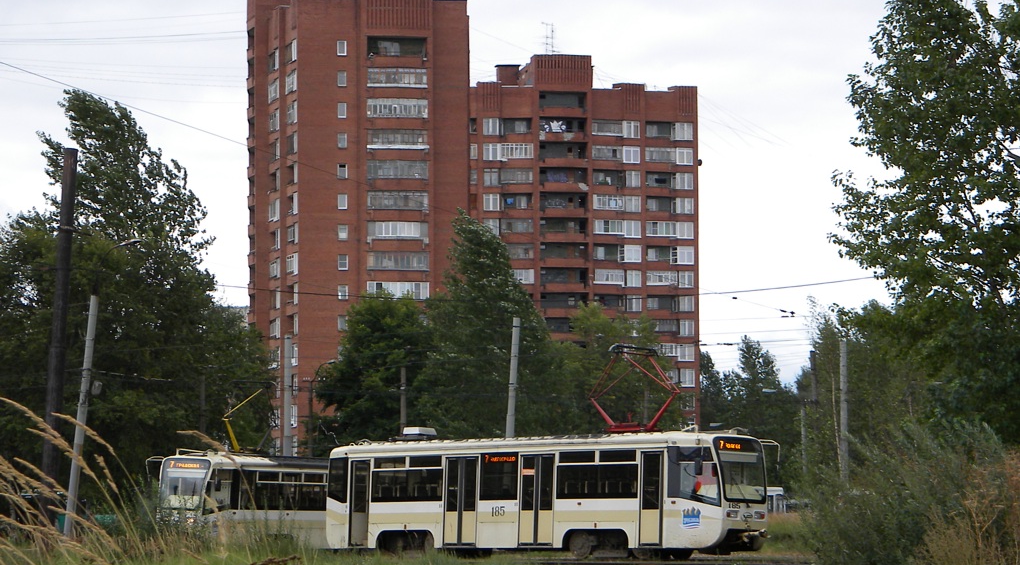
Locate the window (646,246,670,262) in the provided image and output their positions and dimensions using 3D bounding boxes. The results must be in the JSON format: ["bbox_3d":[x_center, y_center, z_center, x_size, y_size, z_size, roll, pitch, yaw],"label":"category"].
[{"bbox_3d":[16.881,-3.167,276.107,2.873,1.816,0.250,1,-4,-12],"label":"window"}]

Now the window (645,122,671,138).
[{"bbox_3d":[16.573,-16.964,272.434,2.619,1.725,0.200,1,-6,-11],"label":"window"}]

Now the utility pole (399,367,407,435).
[{"bbox_3d":[-4.922,8.107,112.451,0.250,8.630,0.250,0,-6,0],"label":"utility pole"}]

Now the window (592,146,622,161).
[{"bbox_3d":[10.838,-14.340,271.359,3.290,1.493,0.200,1,-6,-11],"label":"window"}]

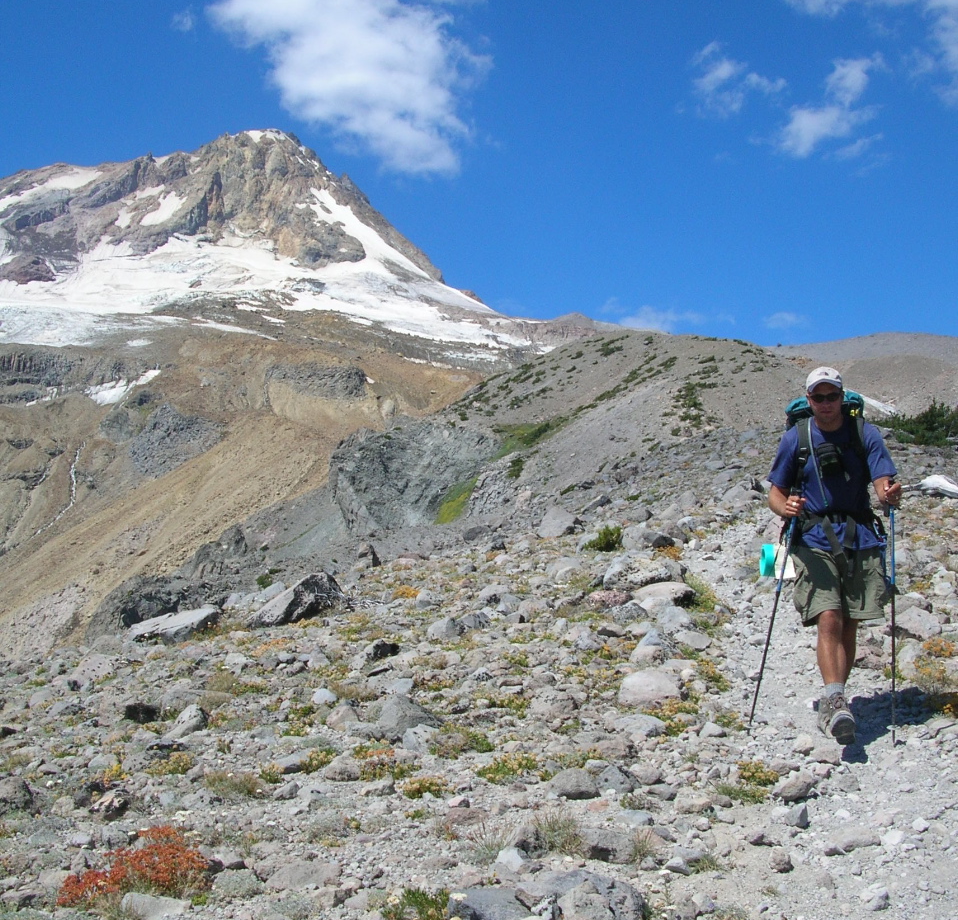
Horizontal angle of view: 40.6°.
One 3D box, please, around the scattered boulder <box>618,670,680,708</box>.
[{"bbox_3d":[0.890,1.198,6.750,0.325,0.185,0.260,0,-3,0],"label":"scattered boulder"}]

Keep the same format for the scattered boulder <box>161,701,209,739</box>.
[{"bbox_3d":[-1.480,1.318,6.522,0.226,0.185,0.181,1,-6,-13],"label":"scattered boulder"}]

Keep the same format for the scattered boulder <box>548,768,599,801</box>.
[{"bbox_3d":[0.392,1.346,5.366,0.207,0.123,0.165,0,-6,4],"label":"scattered boulder"}]

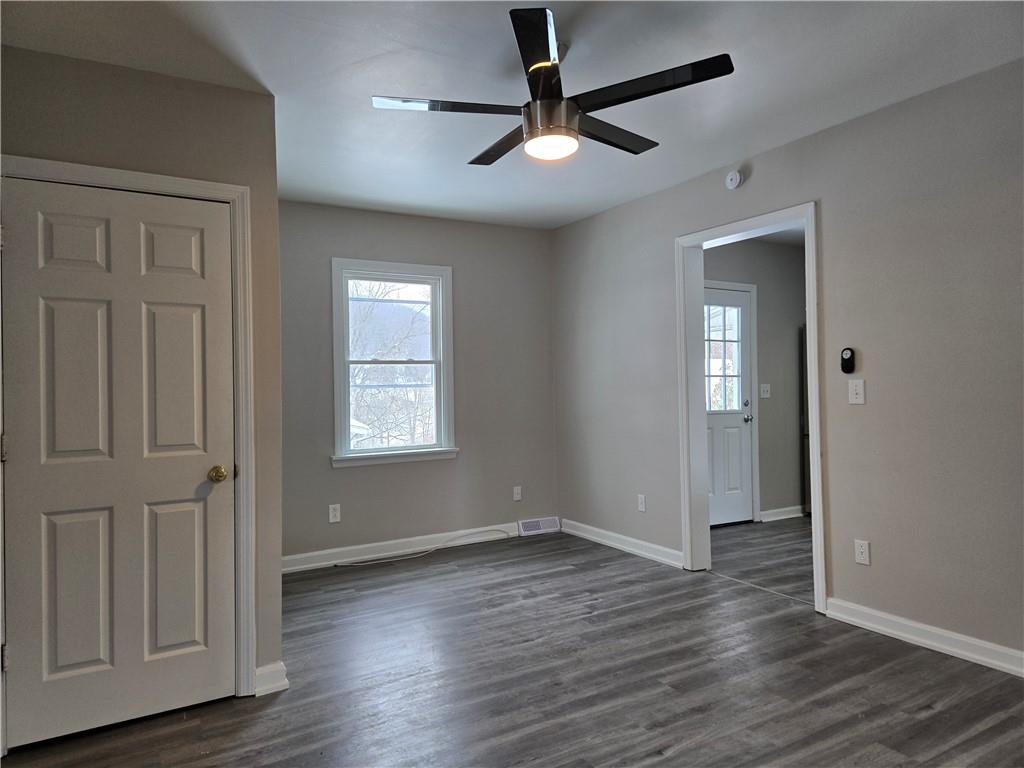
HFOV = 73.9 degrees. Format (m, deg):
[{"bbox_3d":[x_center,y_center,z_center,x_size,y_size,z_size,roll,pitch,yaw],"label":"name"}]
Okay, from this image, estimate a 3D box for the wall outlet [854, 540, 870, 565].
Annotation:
[{"bbox_3d":[1.792,0.863,3.481,0.010,0.119,0.074,-1,0,-31],"label":"wall outlet"}]

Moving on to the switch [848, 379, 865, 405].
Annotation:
[{"bbox_3d":[1.771,0.043,3.496,0.011,0.123,0.079,-1,0,-31],"label":"switch"}]

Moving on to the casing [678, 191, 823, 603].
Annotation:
[{"bbox_3d":[1.477,0.134,4.178,0.170,2.235,1.058,-1,0,-31],"label":"casing"}]

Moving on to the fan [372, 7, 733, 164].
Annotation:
[{"bbox_3d":[0.154,-1.123,2.657,1.330,0.385,1.330,-1,0,-31],"label":"fan"}]

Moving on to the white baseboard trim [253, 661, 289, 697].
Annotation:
[{"bbox_3d":[-1.001,1.236,2.845,0.125,0.108,0.021,-1,0,-31],"label":"white baseboard trim"}]

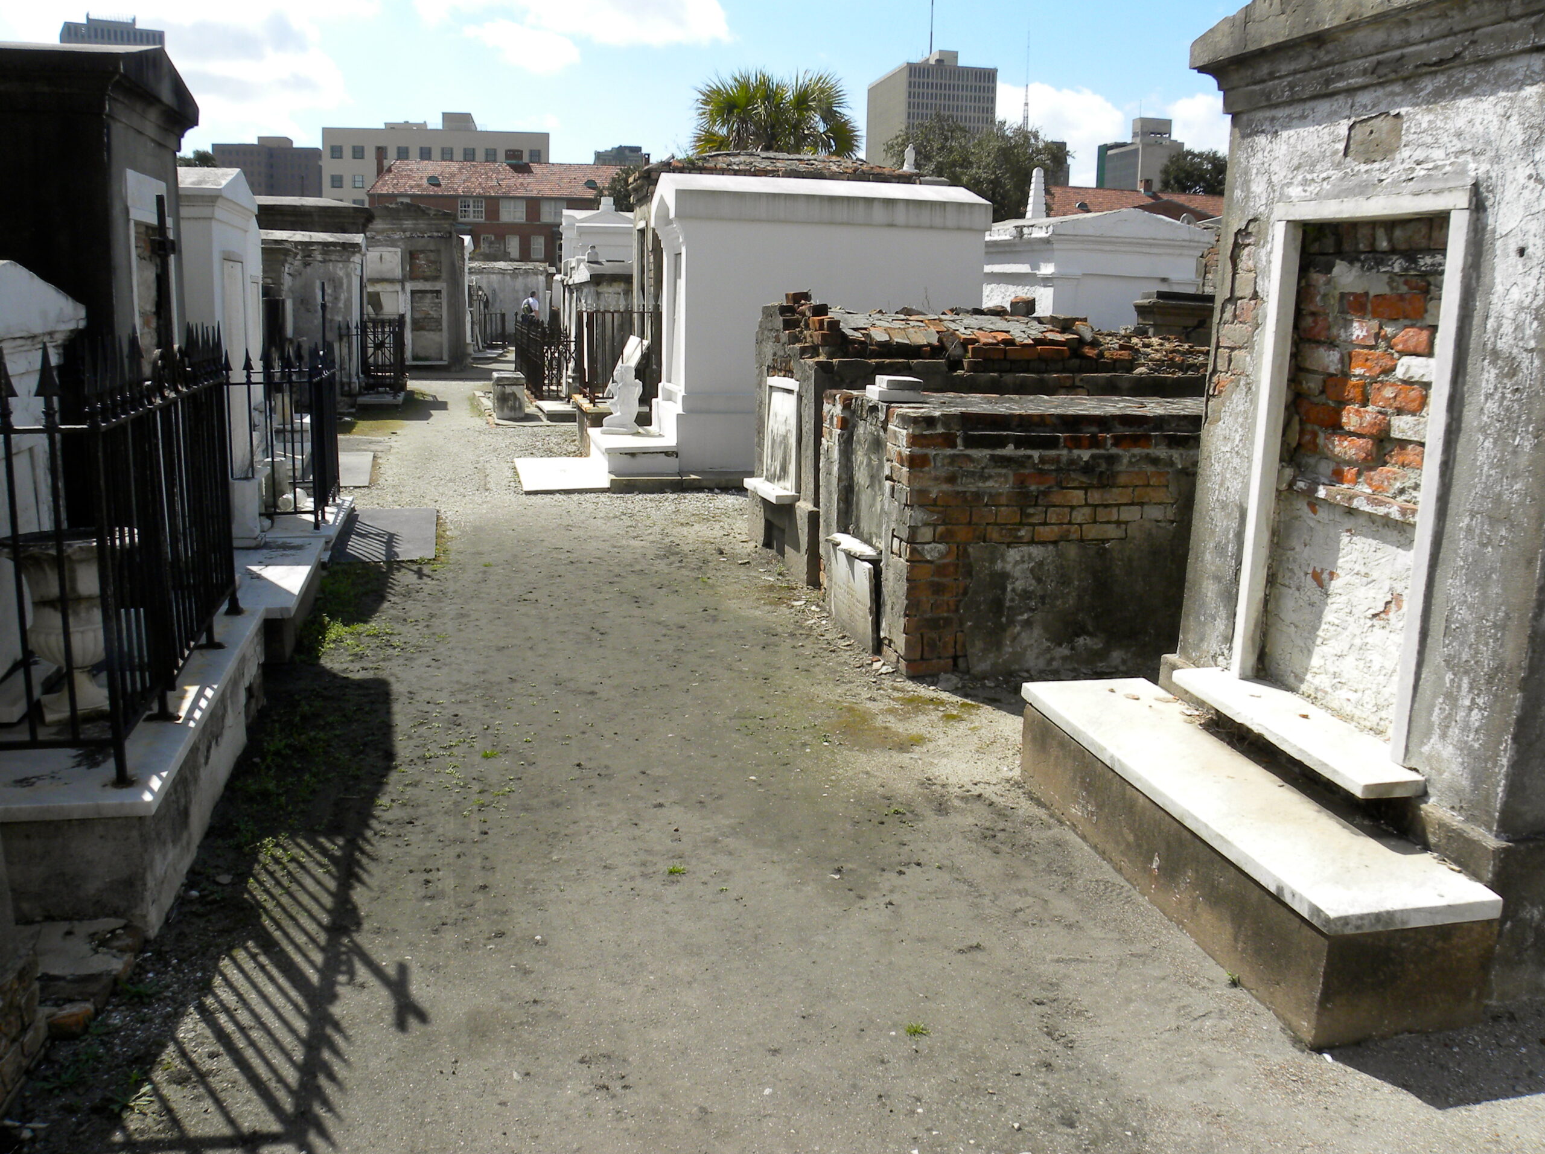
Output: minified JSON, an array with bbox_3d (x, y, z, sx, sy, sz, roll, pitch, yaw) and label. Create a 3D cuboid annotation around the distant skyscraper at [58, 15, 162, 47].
[{"bbox_3d":[-347.080,-224.222,622.074,44.400,134.000,41.000,-7,16,-33],"label":"distant skyscraper"}]

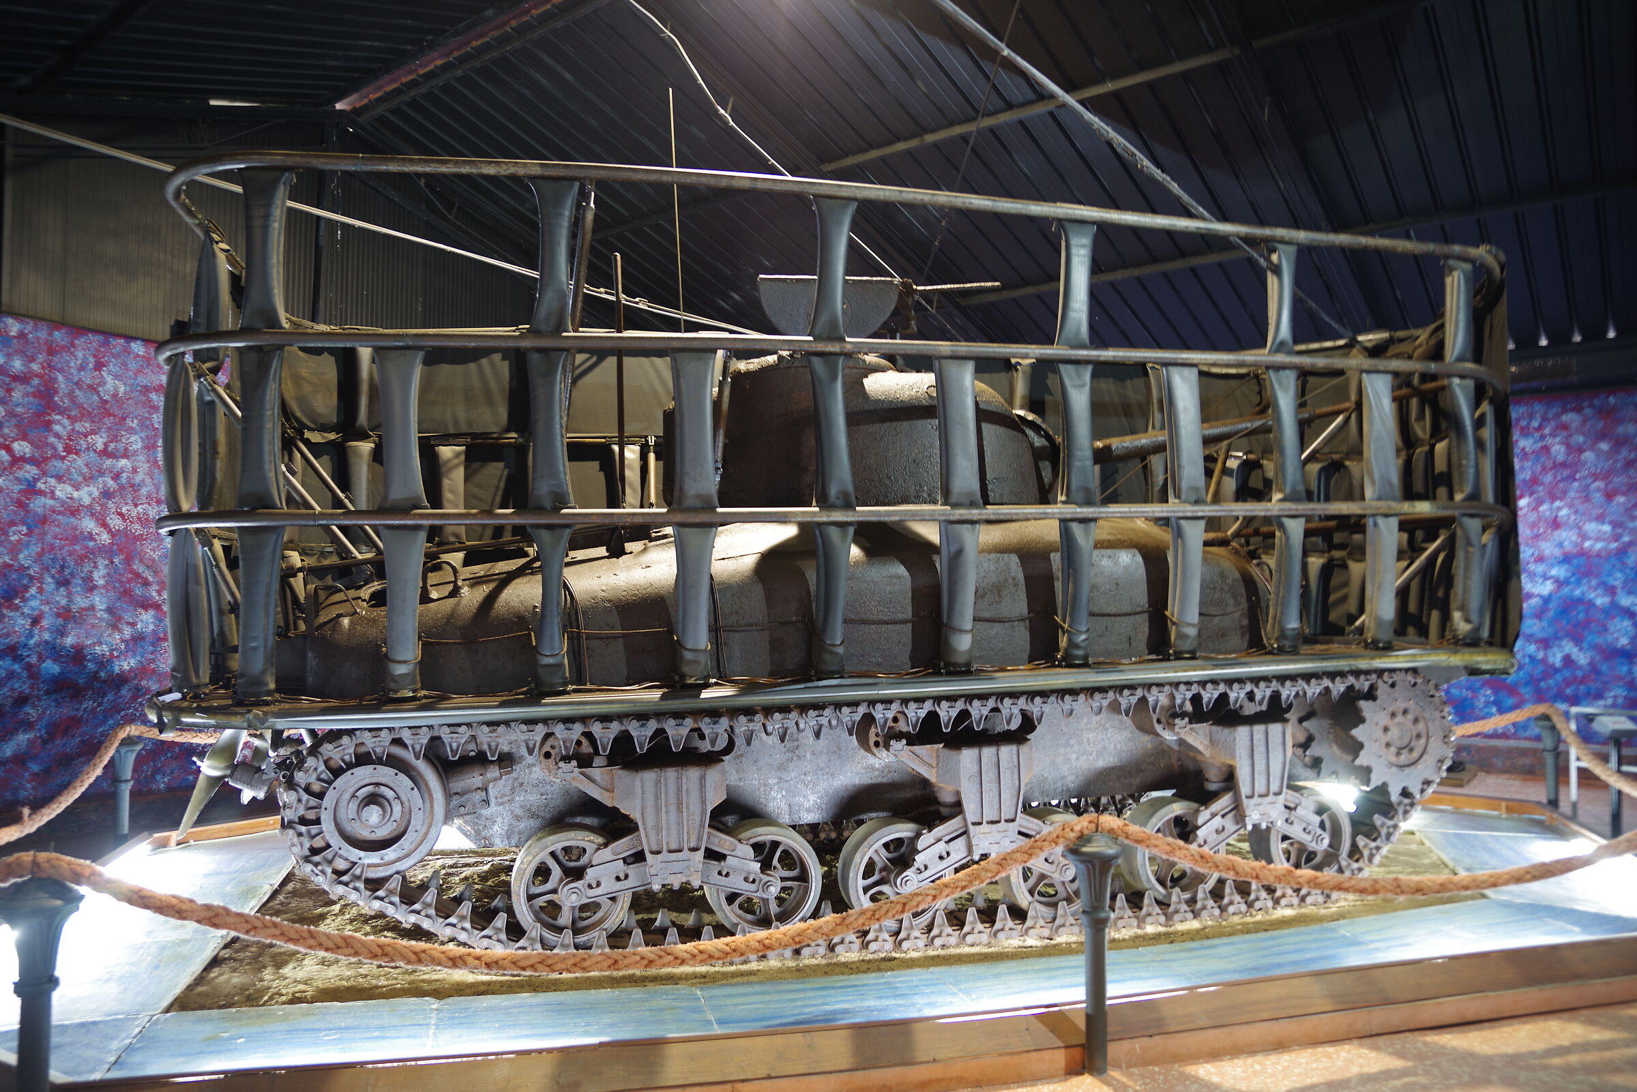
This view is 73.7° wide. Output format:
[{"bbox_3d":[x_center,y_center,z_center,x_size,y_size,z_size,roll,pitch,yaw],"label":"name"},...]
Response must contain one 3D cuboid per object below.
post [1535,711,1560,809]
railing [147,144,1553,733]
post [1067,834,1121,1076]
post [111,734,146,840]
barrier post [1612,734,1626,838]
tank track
[{"bbox_3d":[5.505,1.686,8.200,0.190,0.875,0.190,0,-3,-16],"label":"post"},{"bbox_3d":[0.503,-0.386,6.262,7.150,2.230,2.780,-1,-3,-16],"label":"railing"},{"bbox_3d":[1.004,1.474,3.950,0.190,0.875,0.190,0,-3,-16],"label":"post"},{"bbox_3d":[-4.386,1.637,6.900,0.190,0.875,0.190,0,-3,-16],"label":"post"},{"bbox_3d":[5.492,1.674,7.500,0.065,0.770,0.065,0,-3,-16],"label":"barrier post"},{"bbox_3d":[0.568,1.230,5.094,5.570,1.130,0.430,-1,-3,-16],"label":"tank track"}]

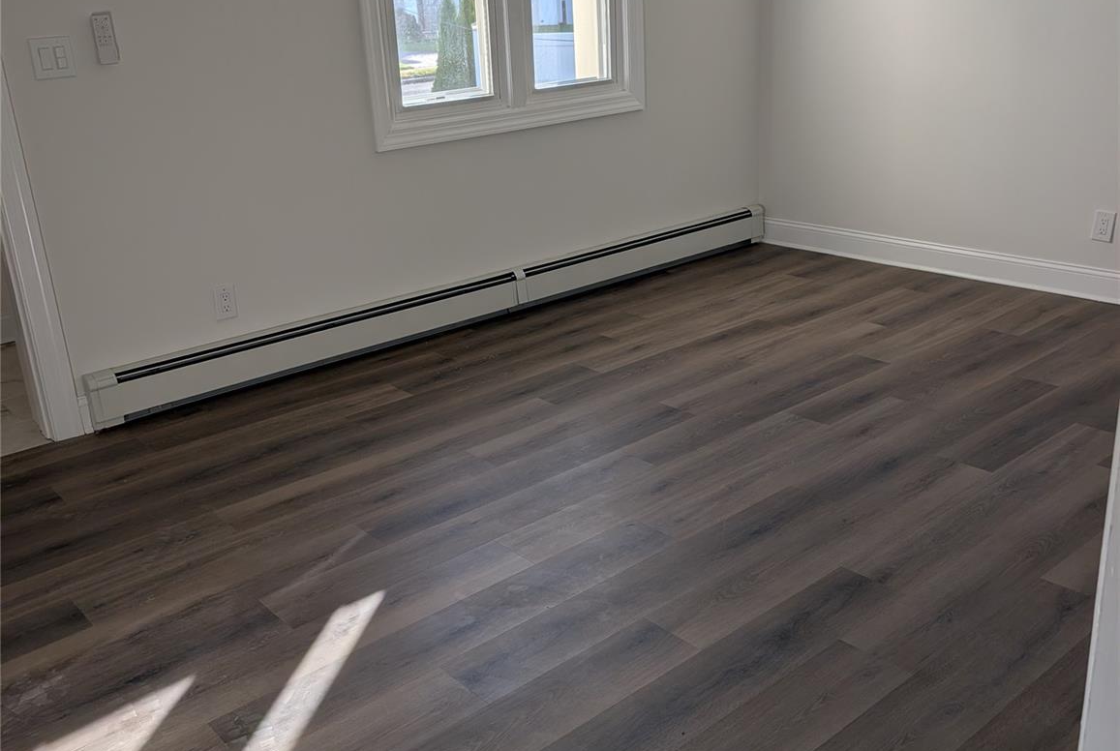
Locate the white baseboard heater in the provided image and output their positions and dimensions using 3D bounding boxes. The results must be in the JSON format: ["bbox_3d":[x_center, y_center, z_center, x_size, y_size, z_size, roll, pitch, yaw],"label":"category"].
[{"bbox_3d":[-0.265,-0.371,4.635,3.558,0.196,0.066,-19,26,-35],"label":"white baseboard heater"}]

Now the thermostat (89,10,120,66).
[{"bbox_3d":[-1.484,-1.102,3.376,0.057,0.158,0.022,-19,26,-35],"label":"thermostat"}]

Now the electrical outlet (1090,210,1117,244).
[{"bbox_3d":[2.281,-0.624,4.336,0.008,0.124,0.080,-20,26,-37],"label":"electrical outlet"}]

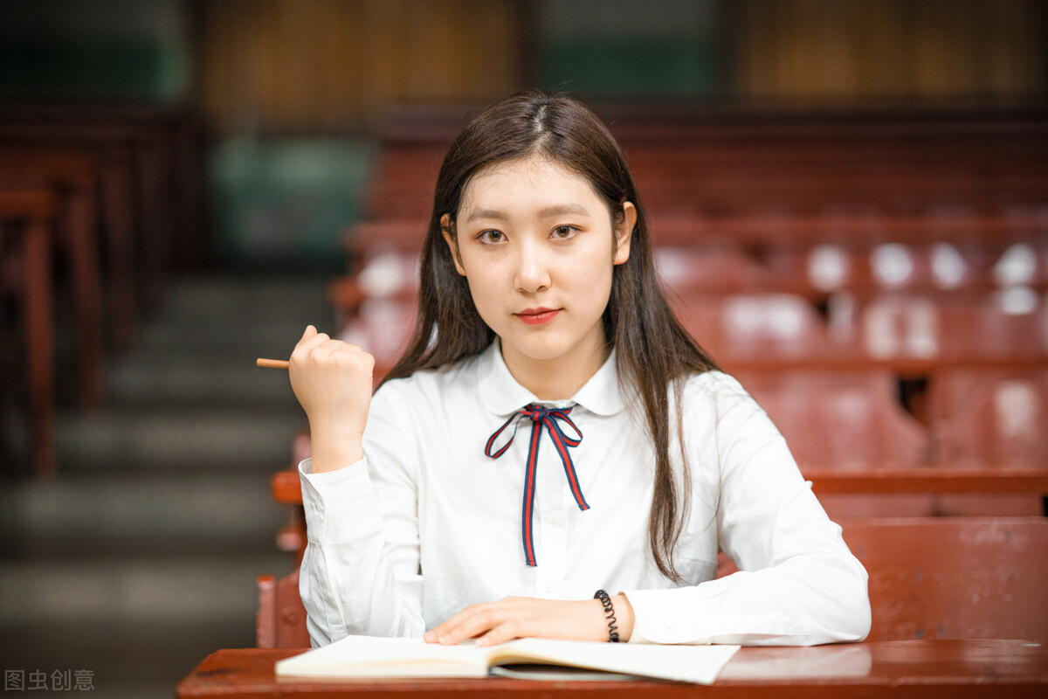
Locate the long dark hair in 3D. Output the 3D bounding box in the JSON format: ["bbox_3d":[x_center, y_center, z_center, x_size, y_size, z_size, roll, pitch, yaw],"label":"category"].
[{"bbox_3d":[0.025,-0.012,2.240,0.300,0.440,0.250,0,-1,5],"label":"long dark hair"}]

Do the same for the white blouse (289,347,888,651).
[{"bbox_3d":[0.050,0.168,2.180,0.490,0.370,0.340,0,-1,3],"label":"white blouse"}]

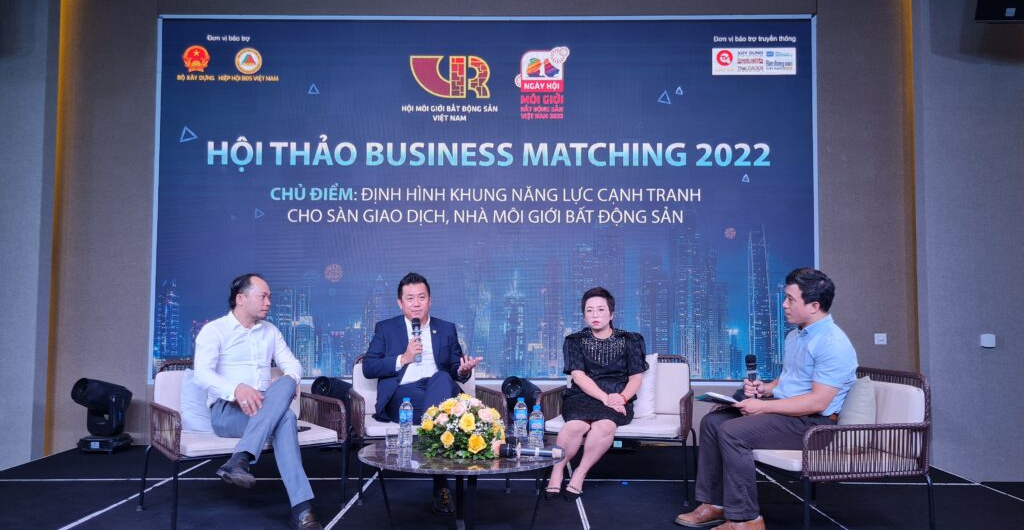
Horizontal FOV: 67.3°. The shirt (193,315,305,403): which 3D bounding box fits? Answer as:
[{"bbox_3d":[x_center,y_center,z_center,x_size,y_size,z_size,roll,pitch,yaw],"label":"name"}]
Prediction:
[{"bbox_3d":[-1.353,0.477,3.954,0.400,0.490,0.500,-3,-5,43],"label":"shirt"}]

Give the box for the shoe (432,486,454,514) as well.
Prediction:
[{"bbox_3d":[-0.349,1.206,4.005,0.105,0.106,0.280,1,-3,-13],"label":"shoe"}]

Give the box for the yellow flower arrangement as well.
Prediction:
[{"bbox_3d":[-0.220,0.694,3.407,0.385,0.250,0.360,0,-3,1],"label":"yellow flower arrangement"}]

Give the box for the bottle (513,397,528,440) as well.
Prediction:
[{"bbox_3d":[0.042,0.714,3.493,0.062,0.218,0.062,0,-3,1],"label":"bottle"}]

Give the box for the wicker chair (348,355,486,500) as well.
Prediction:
[{"bbox_3d":[-0.505,0.911,4.509,0.867,0.755,0.653,1,-4,-18],"label":"wicker chair"}]

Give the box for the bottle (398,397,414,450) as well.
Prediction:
[{"bbox_3d":[-0.476,0.713,3.478,0.063,0.222,0.063,0,-3,1],"label":"bottle"}]

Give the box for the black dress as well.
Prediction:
[{"bbox_3d":[0.521,0.636,4.472,0.490,0.530,0.500,-1,-4,18],"label":"black dress"}]

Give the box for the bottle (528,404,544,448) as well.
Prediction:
[{"bbox_3d":[0.105,0.699,3.235,0.062,0.218,0.062,0,-3,1],"label":"bottle"}]

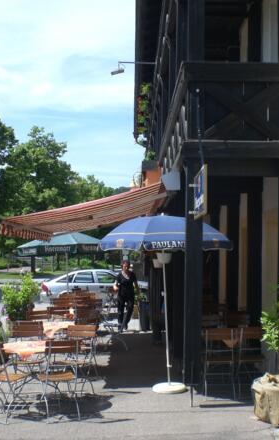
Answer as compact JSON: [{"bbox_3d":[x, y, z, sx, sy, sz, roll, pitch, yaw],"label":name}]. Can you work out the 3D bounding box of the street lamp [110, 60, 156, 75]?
[{"bbox_3d":[-0.152,-3.832,16.265,1.160,0.370,0.280,0,-4,0],"label":"street lamp"}]

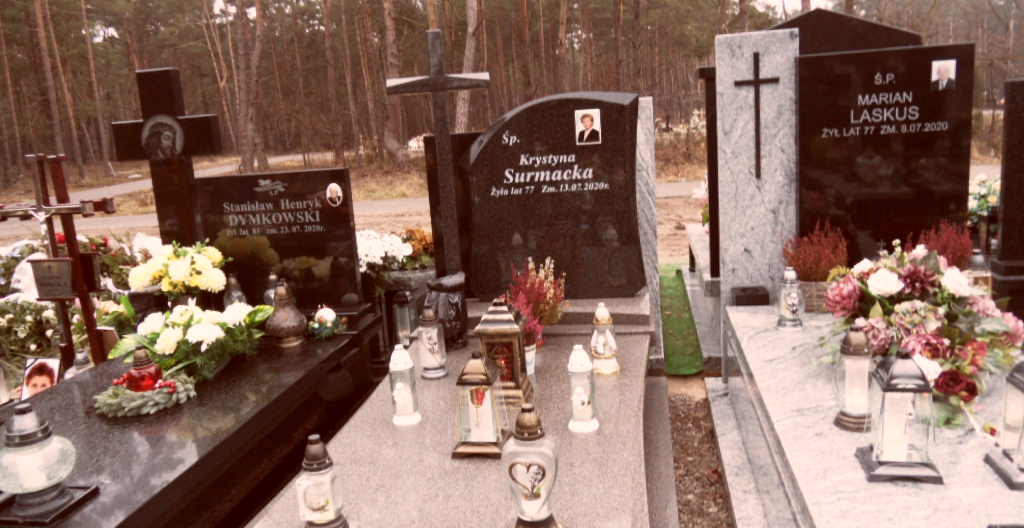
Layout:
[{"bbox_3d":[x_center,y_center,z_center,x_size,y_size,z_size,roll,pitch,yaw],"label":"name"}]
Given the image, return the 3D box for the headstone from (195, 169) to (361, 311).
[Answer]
[{"bbox_3d":[-1.143,-0.112,3.506,0.775,0.672,0.070,-2,12,11],"label":"headstone"}]

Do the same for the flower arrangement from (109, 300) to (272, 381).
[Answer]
[{"bbox_3d":[-1.387,0.324,3.096,0.560,0.280,0.420,-2,10,11],"label":"flower arrangement"}]

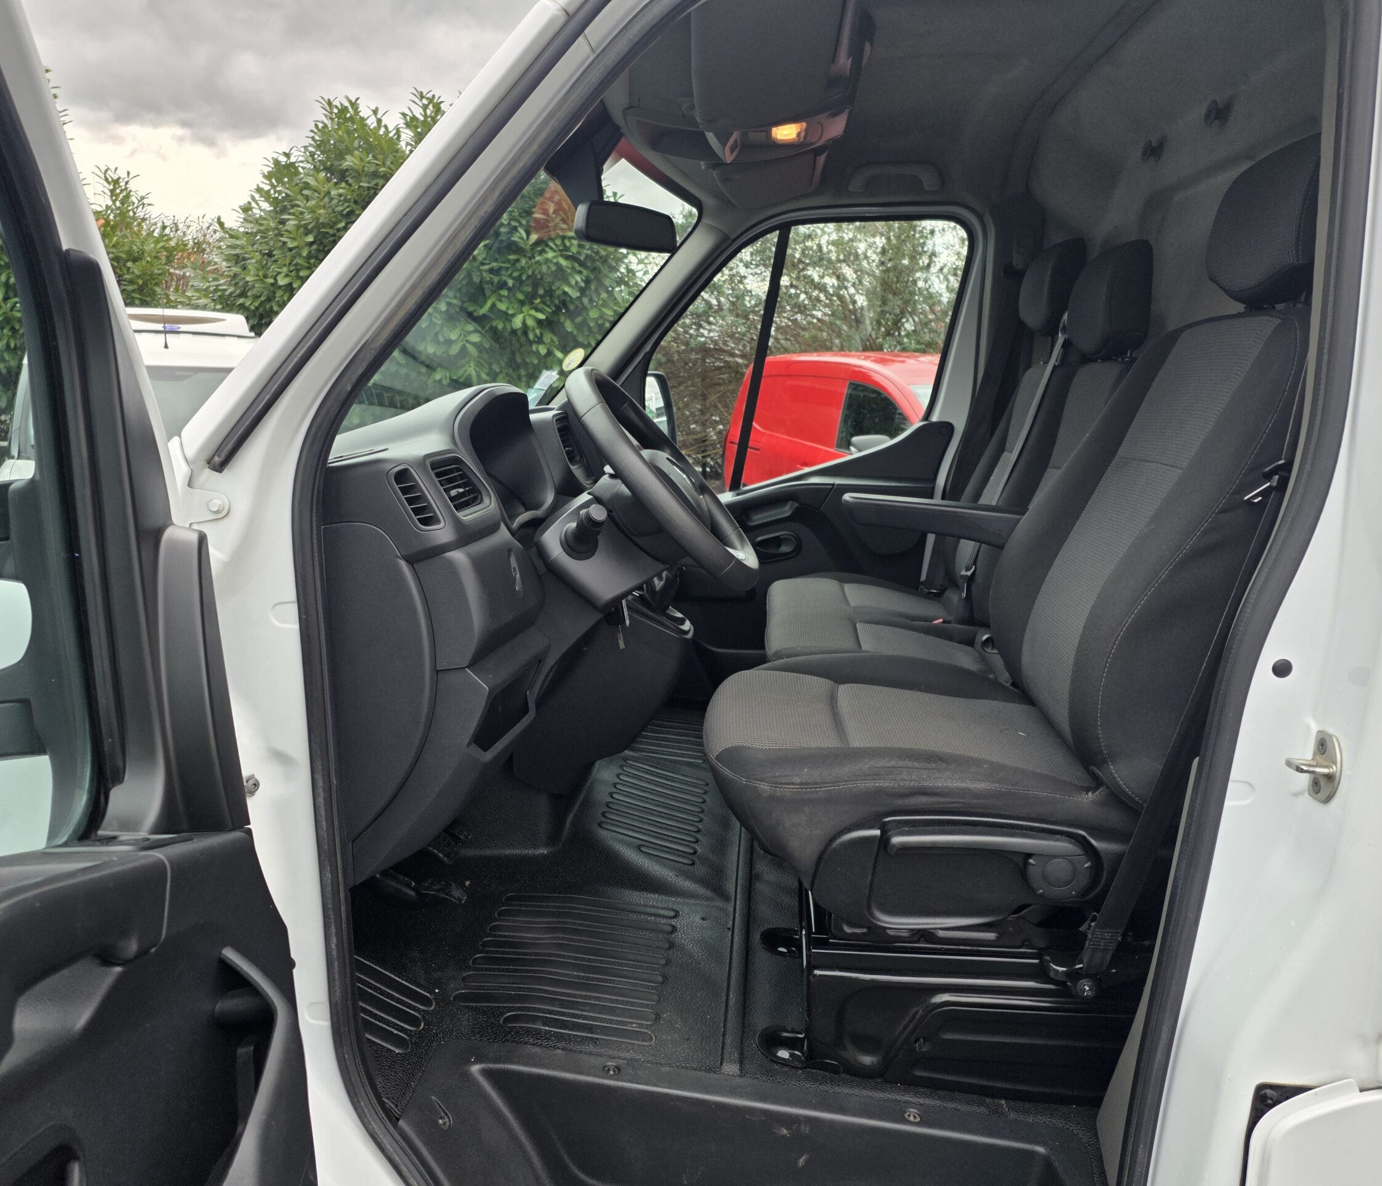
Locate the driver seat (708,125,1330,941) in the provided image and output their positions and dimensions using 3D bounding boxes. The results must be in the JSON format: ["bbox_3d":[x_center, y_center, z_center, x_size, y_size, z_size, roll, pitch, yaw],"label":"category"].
[{"bbox_3d":[0.435,-0.112,1.437,0.837,0.955,0.520,0,12,5],"label":"driver seat"}]

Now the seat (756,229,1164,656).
[{"bbox_3d":[0.515,-0.242,2.182,0.725,0.980,0.900,0,12,5],"label":"seat"}]

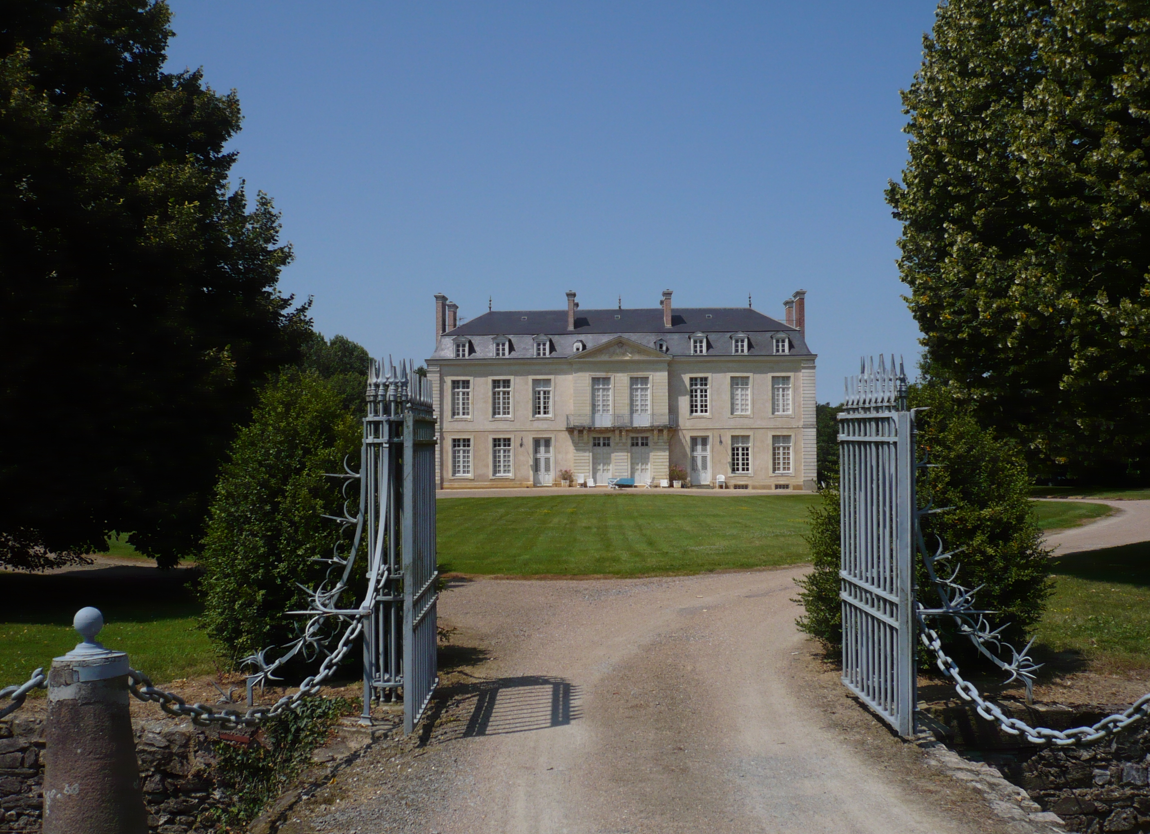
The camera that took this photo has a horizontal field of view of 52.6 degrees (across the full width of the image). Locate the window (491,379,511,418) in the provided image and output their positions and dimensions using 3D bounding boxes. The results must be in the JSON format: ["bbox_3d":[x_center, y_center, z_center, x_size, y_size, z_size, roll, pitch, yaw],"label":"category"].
[{"bbox_3d":[-5.083,-1.333,80.229,1.320,2.650,0.220,-1,-1,2],"label":"window"}]

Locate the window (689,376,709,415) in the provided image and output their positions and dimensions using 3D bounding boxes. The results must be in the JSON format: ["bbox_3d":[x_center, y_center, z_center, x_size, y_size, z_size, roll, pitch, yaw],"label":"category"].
[{"bbox_3d":[8.495,-1.447,79.672,1.320,2.650,0.220,-1,-1,2],"label":"window"}]

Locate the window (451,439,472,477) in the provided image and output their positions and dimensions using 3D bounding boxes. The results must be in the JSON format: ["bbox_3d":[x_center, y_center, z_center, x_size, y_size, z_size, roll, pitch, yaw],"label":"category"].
[{"bbox_3d":[-7.847,2.791,80.282,1.320,2.650,0.220,-1,-1,2],"label":"window"}]

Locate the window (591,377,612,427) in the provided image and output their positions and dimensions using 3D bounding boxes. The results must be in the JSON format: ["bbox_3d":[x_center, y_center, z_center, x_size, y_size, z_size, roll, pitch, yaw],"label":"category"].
[{"bbox_3d":[1.804,-1.070,79.141,1.340,3.360,0.220,-1,-1,2],"label":"window"}]

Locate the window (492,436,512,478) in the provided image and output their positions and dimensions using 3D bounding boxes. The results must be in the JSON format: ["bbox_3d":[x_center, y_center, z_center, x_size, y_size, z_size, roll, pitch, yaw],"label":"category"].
[{"bbox_3d":[-4.761,2.630,76.157,1.220,2.470,0.200,-1,-1,1],"label":"window"}]

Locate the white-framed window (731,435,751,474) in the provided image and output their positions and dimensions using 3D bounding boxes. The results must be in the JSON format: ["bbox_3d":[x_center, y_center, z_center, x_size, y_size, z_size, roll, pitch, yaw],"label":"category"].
[{"bbox_3d":[10.824,2.454,75.804,1.220,2.470,0.200,-1,-1,1],"label":"white-framed window"}]

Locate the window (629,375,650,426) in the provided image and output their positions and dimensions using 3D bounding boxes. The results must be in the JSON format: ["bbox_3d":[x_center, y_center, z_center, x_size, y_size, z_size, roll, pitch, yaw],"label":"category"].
[{"bbox_3d":[4.397,-1.099,79.034,1.340,3.360,0.220,-1,-1,2],"label":"window"}]

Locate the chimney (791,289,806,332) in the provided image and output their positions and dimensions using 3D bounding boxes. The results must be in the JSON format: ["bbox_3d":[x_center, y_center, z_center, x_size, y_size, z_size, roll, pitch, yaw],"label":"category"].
[{"bbox_3d":[15.255,-7.202,79.194,0.650,3.000,1.800,-1,-1,1],"label":"chimney"}]

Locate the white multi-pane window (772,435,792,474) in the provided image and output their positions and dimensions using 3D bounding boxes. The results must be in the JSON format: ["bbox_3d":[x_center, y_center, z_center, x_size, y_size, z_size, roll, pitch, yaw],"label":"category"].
[{"bbox_3d":[13.502,2.464,75.742,1.220,2.470,0.200,-1,-1,1],"label":"white multi-pane window"}]

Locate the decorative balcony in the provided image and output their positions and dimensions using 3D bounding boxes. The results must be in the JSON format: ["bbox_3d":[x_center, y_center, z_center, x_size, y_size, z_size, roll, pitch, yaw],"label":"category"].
[{"bbox_3d":[2.991,0.318,74.725,7.000,0.970,1.100,-1,-1,1],"label":"decorative balcony"}]

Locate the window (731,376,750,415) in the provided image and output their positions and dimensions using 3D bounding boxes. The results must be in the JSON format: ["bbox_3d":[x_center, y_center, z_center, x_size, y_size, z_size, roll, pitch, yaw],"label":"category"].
[{"bbox_3d":[11.311,-1.475,79.556,1.320,2.650,0.220,-1,-1,2],"label":"window"}]

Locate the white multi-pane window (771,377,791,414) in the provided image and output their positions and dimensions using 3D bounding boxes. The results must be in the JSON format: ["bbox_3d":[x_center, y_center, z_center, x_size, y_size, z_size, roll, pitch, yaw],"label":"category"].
[{"bbox_3d":[14.087,-1.473,79.442,1.320,2.650,0.220,-1,-1,2],"label":"white multi-pane window"}]

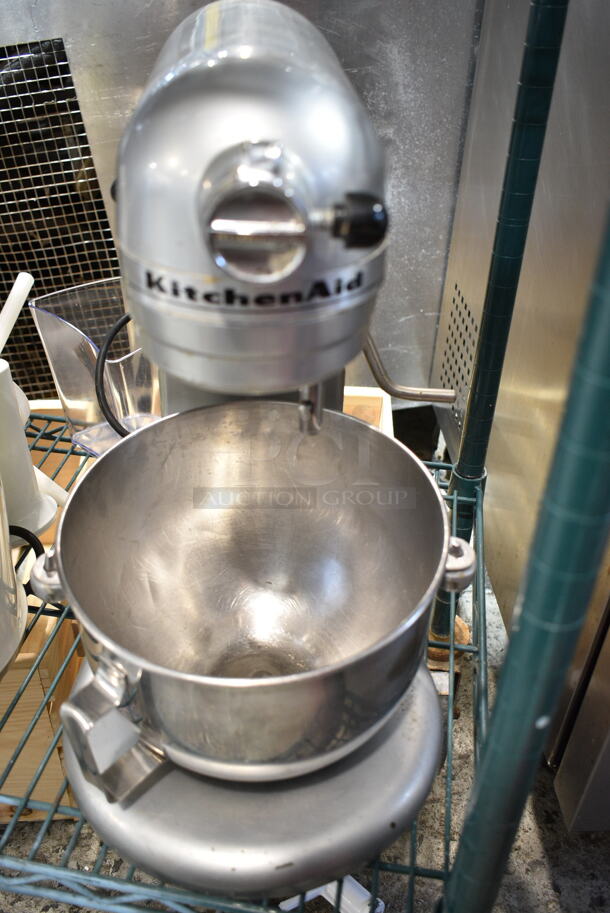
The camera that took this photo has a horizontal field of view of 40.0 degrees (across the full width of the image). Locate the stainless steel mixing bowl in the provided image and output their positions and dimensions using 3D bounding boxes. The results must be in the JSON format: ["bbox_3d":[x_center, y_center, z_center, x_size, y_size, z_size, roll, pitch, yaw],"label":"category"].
[{"bbox_3d":[-0.027,0.097,0.511,0.245,0.154,0.228,-1,41,1],"label":"stainless steel mixing bowl"}]

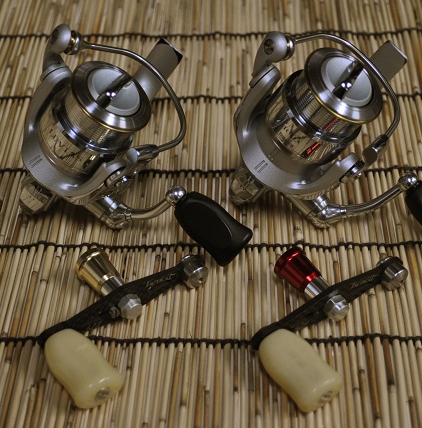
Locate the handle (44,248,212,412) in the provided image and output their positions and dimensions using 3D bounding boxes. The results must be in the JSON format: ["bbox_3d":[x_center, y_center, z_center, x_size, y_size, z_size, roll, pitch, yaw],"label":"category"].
[{"bbox_3d":[-0.043,0.048,0.515,0.102,0.022,0.085,-24,48,-24],"label":"handle"}]

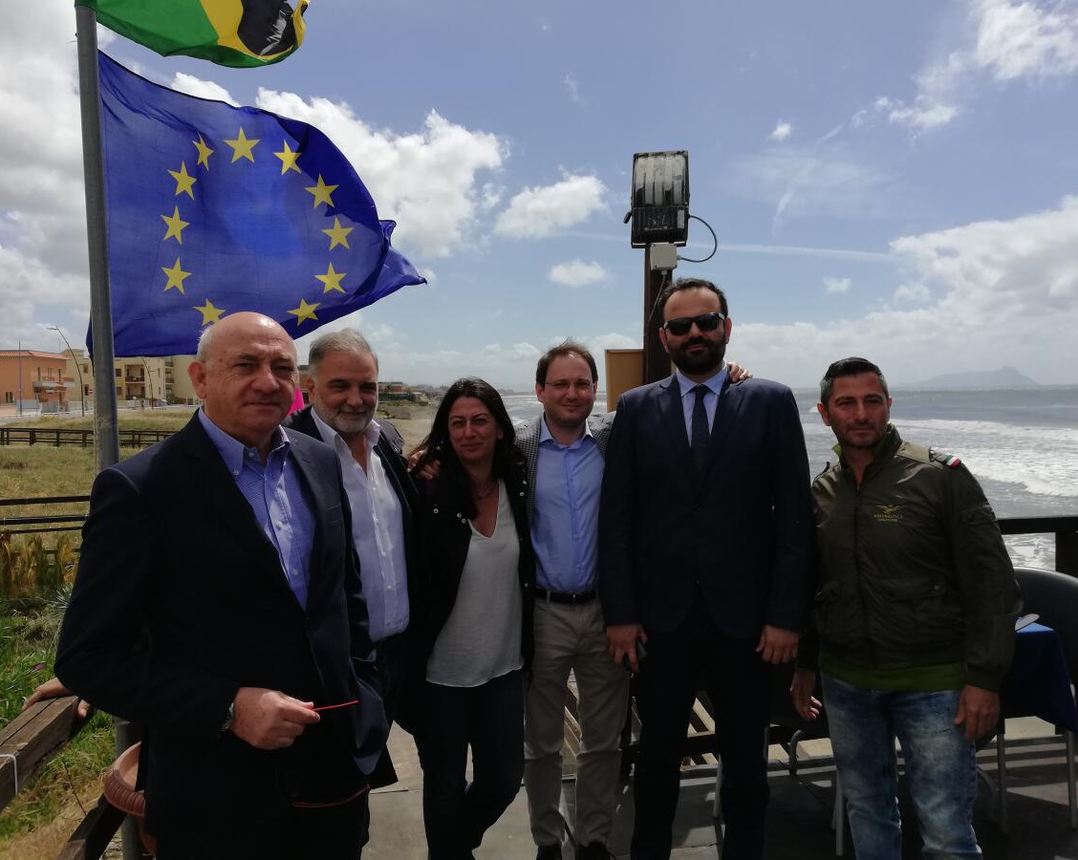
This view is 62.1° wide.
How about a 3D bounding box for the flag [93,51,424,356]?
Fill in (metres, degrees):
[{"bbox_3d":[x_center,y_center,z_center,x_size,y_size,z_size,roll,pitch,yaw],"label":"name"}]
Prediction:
[{"bbox_3d":[-0.970,-0.730,3.240,1.200,1.000,0.270,-3,3,-38],"label":"flag"}]

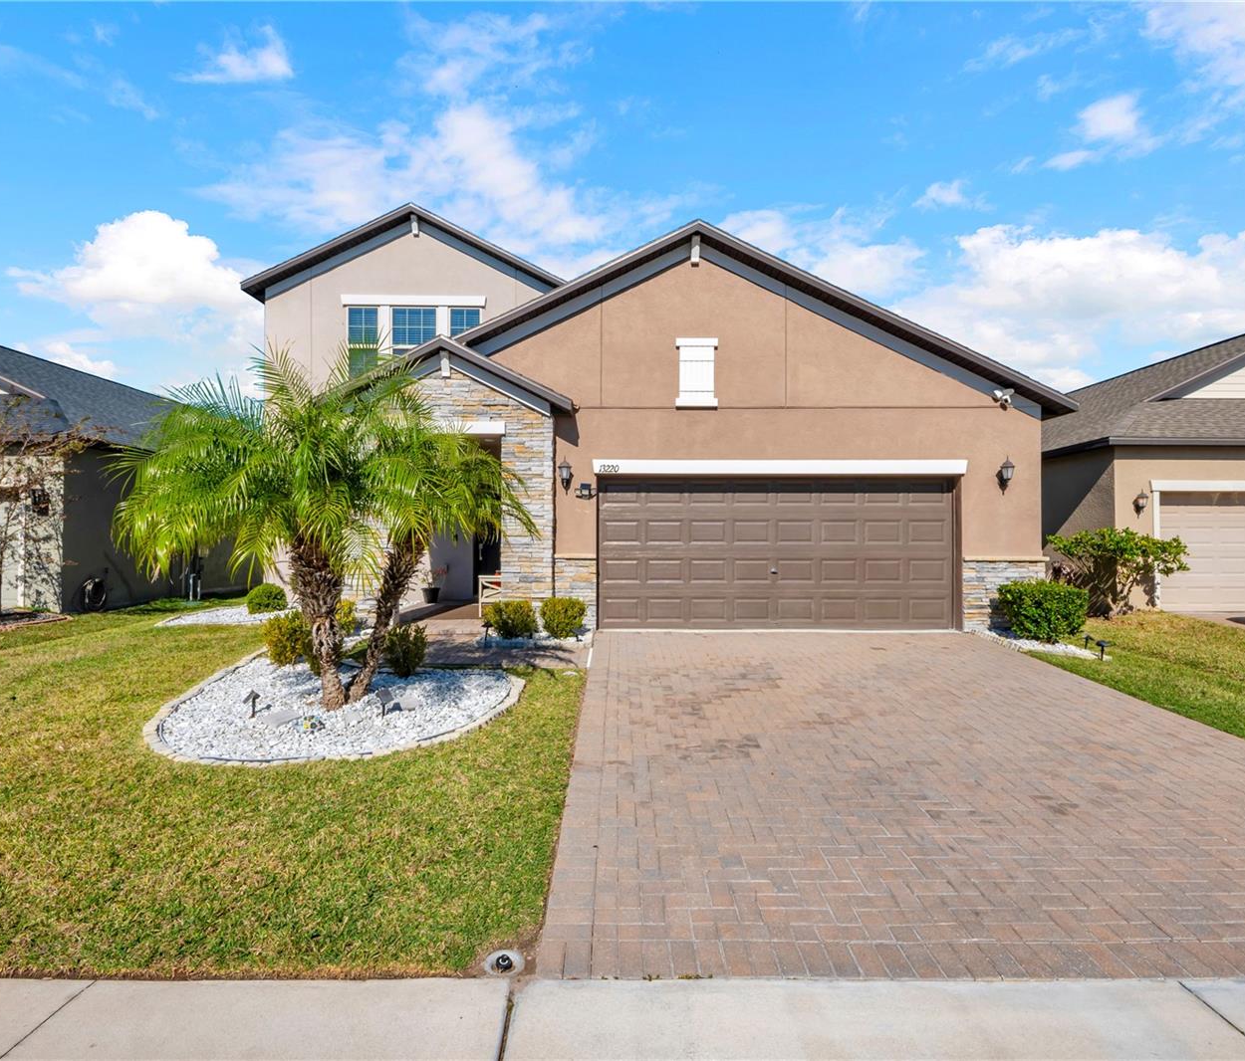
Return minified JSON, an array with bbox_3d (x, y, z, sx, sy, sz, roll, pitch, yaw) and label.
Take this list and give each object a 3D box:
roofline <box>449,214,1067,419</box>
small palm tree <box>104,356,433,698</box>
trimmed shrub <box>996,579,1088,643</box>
[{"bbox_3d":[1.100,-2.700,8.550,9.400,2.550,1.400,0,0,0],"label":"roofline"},{"bbox_3d":[-3.077,-0.022,5.400,2.600,3.100,2.500,0,0,0],"label":"small palm tree"},{"bbox_3d":[5.249,1.004,7.750,0.920,0.760,0.800,0,0,0],"label":"trimmed shrub"}]

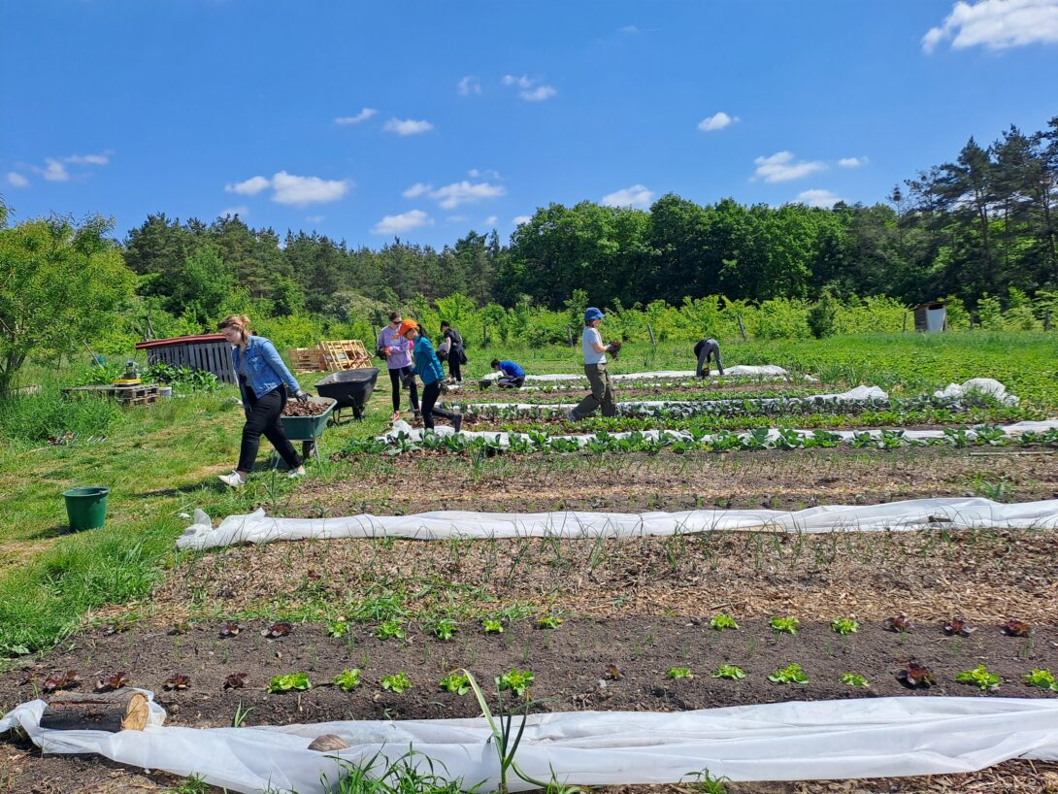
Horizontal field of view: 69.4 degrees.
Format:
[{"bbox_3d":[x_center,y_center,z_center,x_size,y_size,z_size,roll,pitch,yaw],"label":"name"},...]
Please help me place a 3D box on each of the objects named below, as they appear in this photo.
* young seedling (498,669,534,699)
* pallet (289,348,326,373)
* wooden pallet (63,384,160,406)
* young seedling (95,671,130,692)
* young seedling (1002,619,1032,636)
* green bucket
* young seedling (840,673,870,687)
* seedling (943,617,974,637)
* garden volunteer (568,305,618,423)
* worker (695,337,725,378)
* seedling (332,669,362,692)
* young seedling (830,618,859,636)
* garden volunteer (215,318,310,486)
[{"bbox_3d":[-0.047,1.140,3.077,0.134,0.098,0.134,0,5,0],"label":"young seedling"},{"bbox_3d":[-6.878,-1.167,23.598,1.100,0.760,0.850,0,6,0],"label":"pallet"},{"bbox_3d":[-6.957,0.075,12.667,1.200,0.400,0.800,0,6,-3],"label":"wooden pallet"},{"bbox_3d":[-1.742,1.189,3.202,0.142,0.070,0.131,0,6,0],"label":"young seedling"},{"bbox_3d":[2.349,1.099,3.676,0.137,0.069,0.137,0,5,0],"label":"young seedling"},{"bbox_3d":[-3.208,0.801,5.518,0.315,0.260,0.315,0,5,0],"label":"green bucket"},{"bbox_3d":[1.351,1.171,3.171,0.125,0.055,0.110,0,6,0],"label":"young seedling"},{"bbox_3d":[2.074,1.096,3.684,0.156,0.073,0.156,0,5,0],"label":"seedling"},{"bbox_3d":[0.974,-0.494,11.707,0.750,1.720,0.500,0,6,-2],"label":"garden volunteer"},{"bbox_3d":[5.018,-1.119,21.250,0.680,1.080,0.780,-4,7,-38],"label":"worker"},{"bbox_3d":[-0.762,1.185,3.200,0.118,0.080,0.109,0,6,0],"label":"seedling"},{"bbox_3d":[1.529,1.096,3.704,0.138,0.068,0.138,0,5,0],"label":"young seedling"},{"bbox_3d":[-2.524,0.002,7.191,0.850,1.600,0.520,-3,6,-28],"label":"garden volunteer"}]

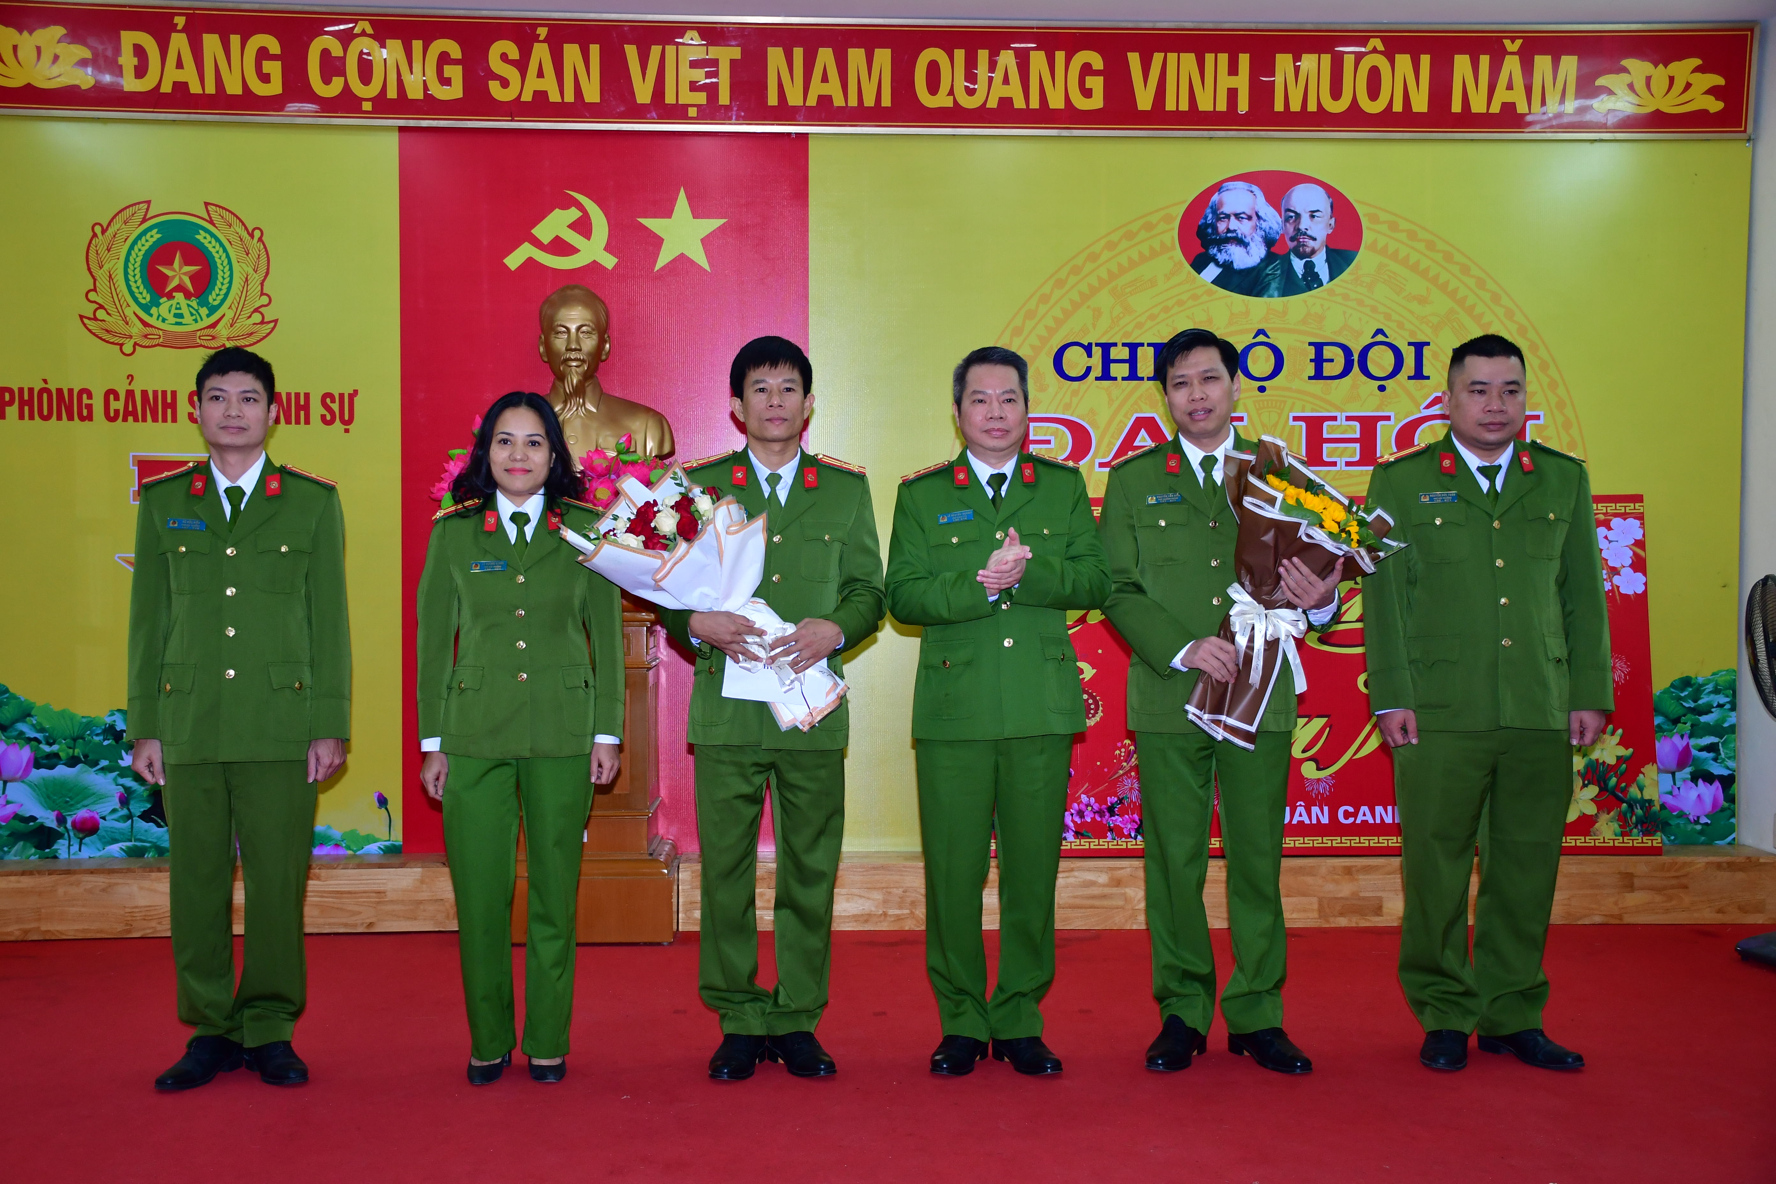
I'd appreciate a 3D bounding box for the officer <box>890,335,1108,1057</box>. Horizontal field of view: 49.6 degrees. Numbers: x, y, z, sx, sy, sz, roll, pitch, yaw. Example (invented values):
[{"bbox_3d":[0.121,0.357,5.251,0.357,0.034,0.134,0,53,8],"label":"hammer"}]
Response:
[{"bbox_3d":[0.253,0.278,4.449,0.517,1.697,0.440,0,2,-7],"label":"officer"}]

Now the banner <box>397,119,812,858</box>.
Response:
[{"bbox_3d":[-0.899,-0.311,6.144,1.293,2.320,0.040,0,2,-4],"label":"banner"}]

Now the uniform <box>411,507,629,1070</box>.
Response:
[{"bbox_3d":[-0.847,0.428,4.441,0.480,1.310,0.280,0,2,-10],"label":"uniform"}]

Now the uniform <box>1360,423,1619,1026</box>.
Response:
[{"bbox_3d":[1.424,0.341,4.575,0.594,1.431,0.320,0,2,-5],"label":"uniform"}]

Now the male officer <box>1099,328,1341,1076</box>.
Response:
[{"bbox_3d":[0.774,0.255,4.490,0.567,1.745,0.440,0,2,2],"label":"male officer"}]

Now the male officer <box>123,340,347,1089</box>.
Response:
[{"bbox_3d":[-1.486,0.281,4.403,0.505,1.680,0.320,0,2,-10],"label":"male officer"}]

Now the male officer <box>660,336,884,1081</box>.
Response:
[{"bbox_3d":[-0.267,0.267,4.427,0.517,1.717,0.420,0,2,-6],"label":"male officer"}]

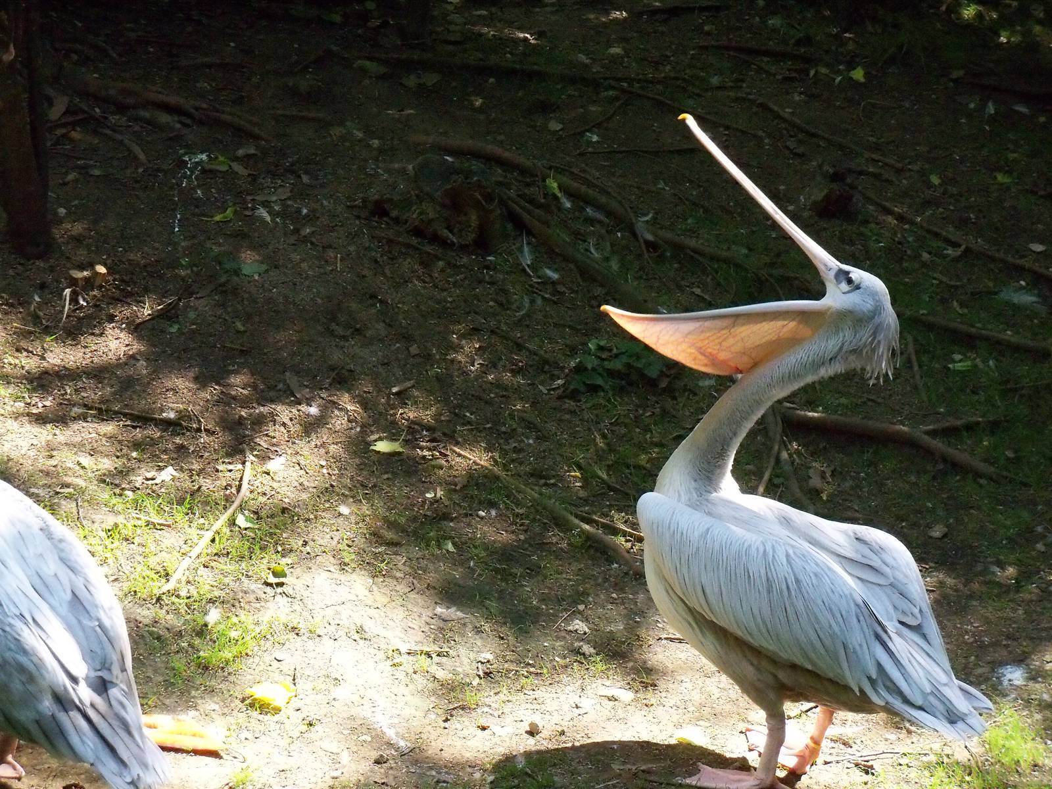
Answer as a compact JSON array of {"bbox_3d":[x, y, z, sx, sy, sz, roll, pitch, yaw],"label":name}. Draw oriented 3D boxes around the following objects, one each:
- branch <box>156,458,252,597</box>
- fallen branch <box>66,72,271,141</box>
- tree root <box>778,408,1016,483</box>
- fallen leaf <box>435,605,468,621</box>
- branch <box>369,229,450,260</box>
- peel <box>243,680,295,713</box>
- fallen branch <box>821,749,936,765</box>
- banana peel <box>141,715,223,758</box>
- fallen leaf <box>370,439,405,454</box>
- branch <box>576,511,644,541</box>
[{"bbox_3d":[-0.583,0.241,6.036,0.048,0.025,0.692,3,20,8],"label":"branch"},{"bbox_3d":[-0.973,-0.798,8.919,0.116,0.060,0.897,-18,27,-42],"label":"fallen branch"},{"bbox_3d":[0.831,0.110,7.056,0.134,0.055,0.700,-14,20,-40],"label":"tree root"},{"bbox_3d":[-0.131,0.382,5.651,0.059,0.018,0.043,0,20,0],"label":"fallen leaf"},{"bbox_3d":[-0.323,-0.416,9.024,0.035,0.025,0.389,-11,19,-35],"label":"branch"},{"bbox_3d":[-0.446,0.526,5.606,0.090,0.025,0.085,0,15,0],"label":"peel"},{"bbox_3d":[0.558,0.574,5.118,0.190,0.012,0.025,-4,20,-11],"label":"fallen branch"},{"bbox_3d":[-0.559,0.544,5.174,0.149,0.030,0.097,4,20,11],"label":"banana peel"},{"bbox_3d":[-0.306,0.115,7.114,0.076,0.015,0.065,0,15,0],"label":"fallen leaf"},{"bbox_3d":[0.167,0.247,6.028,0.017,0.020,0.206,-18,26,-41],"label":"branch"}]

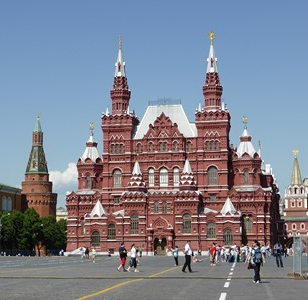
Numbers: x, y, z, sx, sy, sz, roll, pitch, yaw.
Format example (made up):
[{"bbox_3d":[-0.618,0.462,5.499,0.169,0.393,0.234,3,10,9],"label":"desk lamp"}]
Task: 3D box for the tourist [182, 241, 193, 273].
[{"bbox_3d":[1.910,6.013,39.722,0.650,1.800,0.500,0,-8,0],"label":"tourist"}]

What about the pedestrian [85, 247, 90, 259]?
[{"bbox_3d":[-9.528,14.790,101.115,0.500,1.700,0.400,0,-8,0],"label":"pedestrian"}]

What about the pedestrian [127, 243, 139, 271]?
[{"bbox_3d":[-1.183,6.191,40.411,0.650,1.640,0.500,0,-8,0],"label":"pedestrian"}]

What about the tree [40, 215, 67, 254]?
[{"bbox_3d":[-31.179,27.124,222.814,9.500,12.000,9.000,0,-8,0],"label":"tree"}]

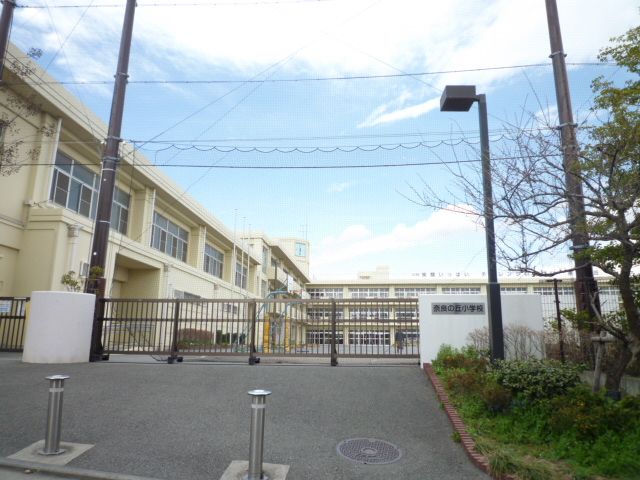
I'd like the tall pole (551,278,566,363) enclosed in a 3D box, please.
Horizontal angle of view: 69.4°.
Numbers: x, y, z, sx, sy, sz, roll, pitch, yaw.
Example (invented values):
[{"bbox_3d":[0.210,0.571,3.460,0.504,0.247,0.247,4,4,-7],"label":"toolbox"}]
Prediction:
[{"bbox_3d":[5.168,1.737,9.973,0.080,1.850,0.080,-1,-13,5],"label":"tall pole"}]

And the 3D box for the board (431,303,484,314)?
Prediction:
[{"bbox_3d":[2.903,1.446,9.675,1.120,0.250,0.030,-1,-13,5],"label":"board"}]

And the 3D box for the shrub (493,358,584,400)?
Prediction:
[{"bbox_3d":[3.578,2.305,7.638,1.450,0.680,1.100,1,-13,0],"label":"shrub"}]

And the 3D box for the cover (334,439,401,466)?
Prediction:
[{"bbox_3d":[0.558,2.398,5.233,0.730,0.040,0.730,3,-2,1],"label":"cover"}]

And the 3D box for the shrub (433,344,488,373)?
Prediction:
[{"bbox_3d":[2.712,2.287,8.921,1.100,0.570,0.800,1,-13,0],"label":"shrub"}]

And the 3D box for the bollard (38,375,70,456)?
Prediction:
[{"bbox_3d":[-2.792,1.852,4.907,0.235,0.770,0.235,1,-13,0],"label":"bollard"}]

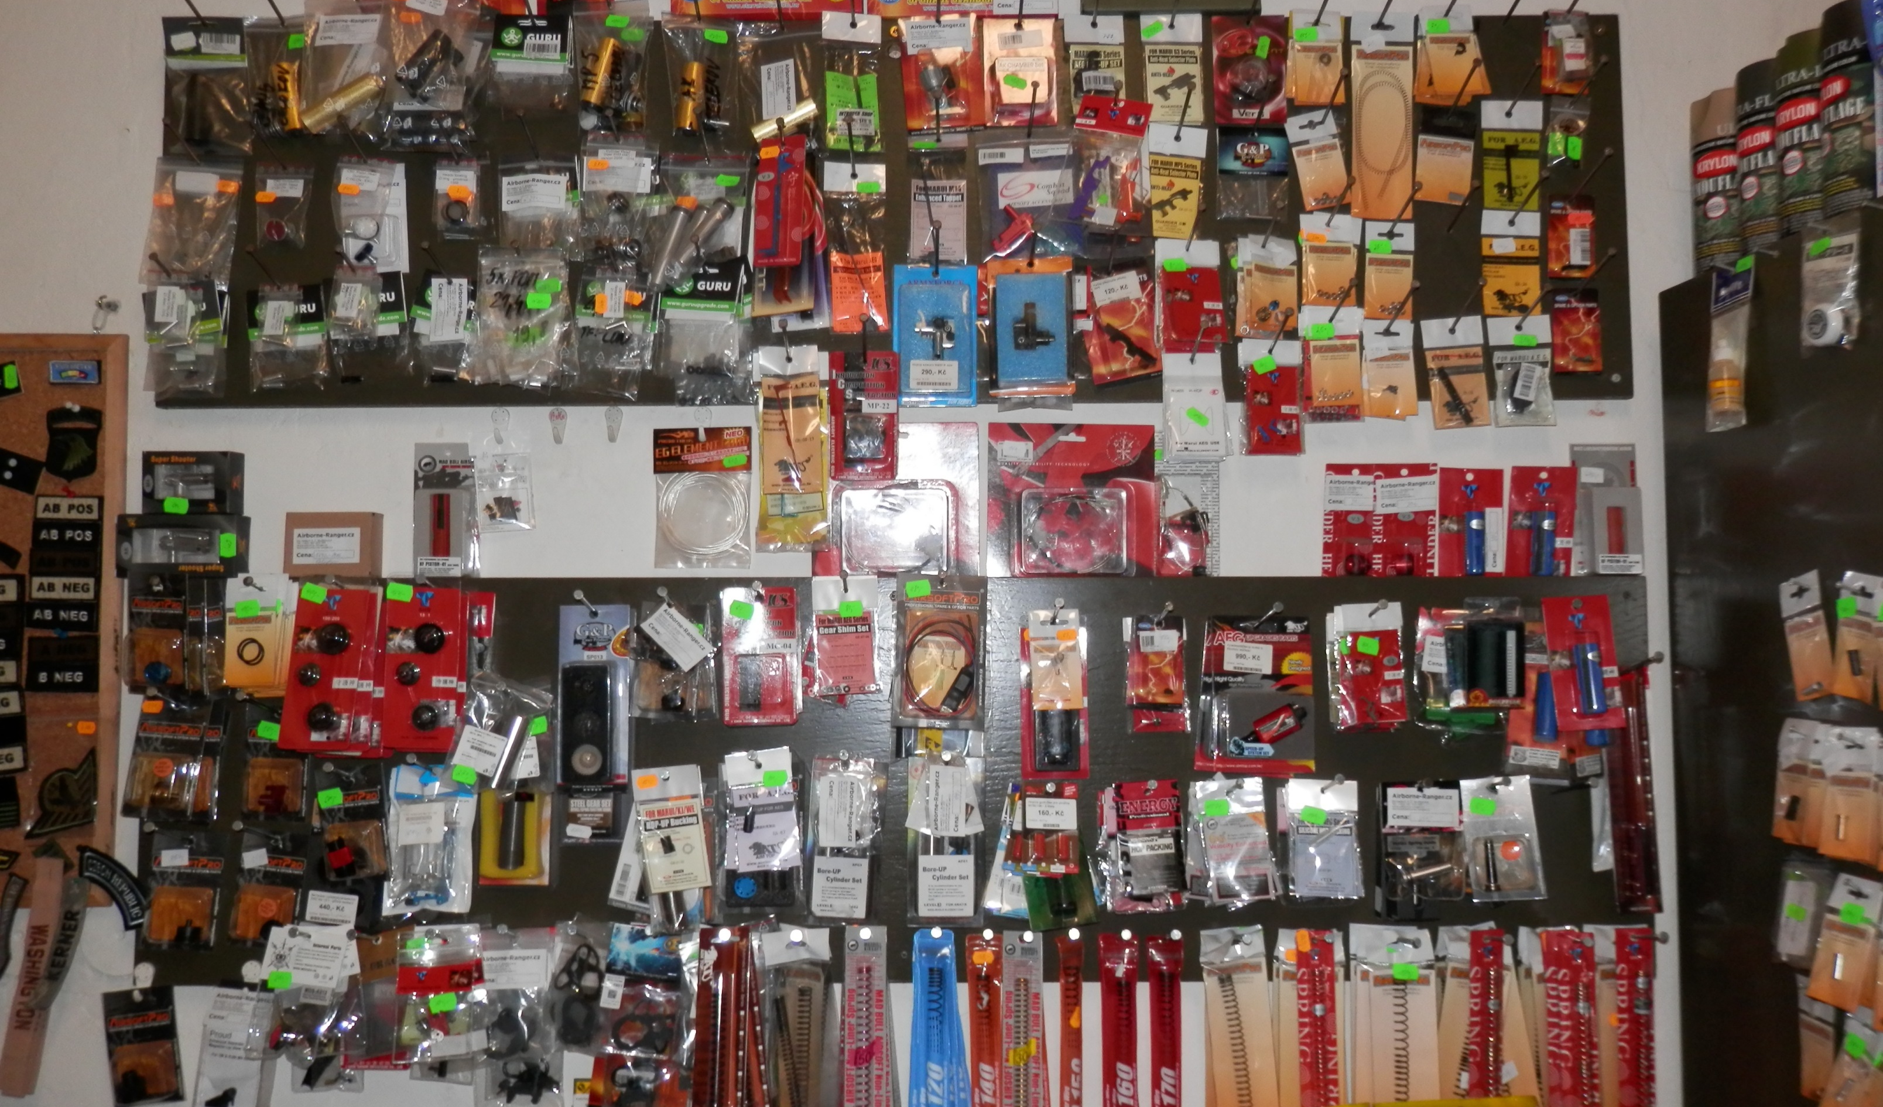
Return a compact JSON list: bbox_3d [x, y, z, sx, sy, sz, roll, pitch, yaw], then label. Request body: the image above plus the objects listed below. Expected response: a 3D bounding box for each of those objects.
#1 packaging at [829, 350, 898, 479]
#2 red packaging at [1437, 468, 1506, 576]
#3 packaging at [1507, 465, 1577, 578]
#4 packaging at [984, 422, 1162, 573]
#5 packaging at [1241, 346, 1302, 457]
[{"bbox_3d":[-0.077,-0.139,1.358,0.069,0.129,0.018,0,-4,0],"label":"packaging"},{"bbox_3d":[0.545,-0.026,1.387,0.067,0.124,0.024,0,-4,0],"label":"red packaging"},{"bbox_3d":[0.617,-0.027,1.388,0.067,0.124,0.024,3,-4,0],"label":"packaging"},{"bbox_3d":[0.134,-0.052,1.385,0.174,0.165,0.030,0,-4,0],"label":"packaging"},{"bbox_3d":[0.333,-0.156,1.366,0.063,0.116,0.014,0,-4,0],"label":"packaging"}]

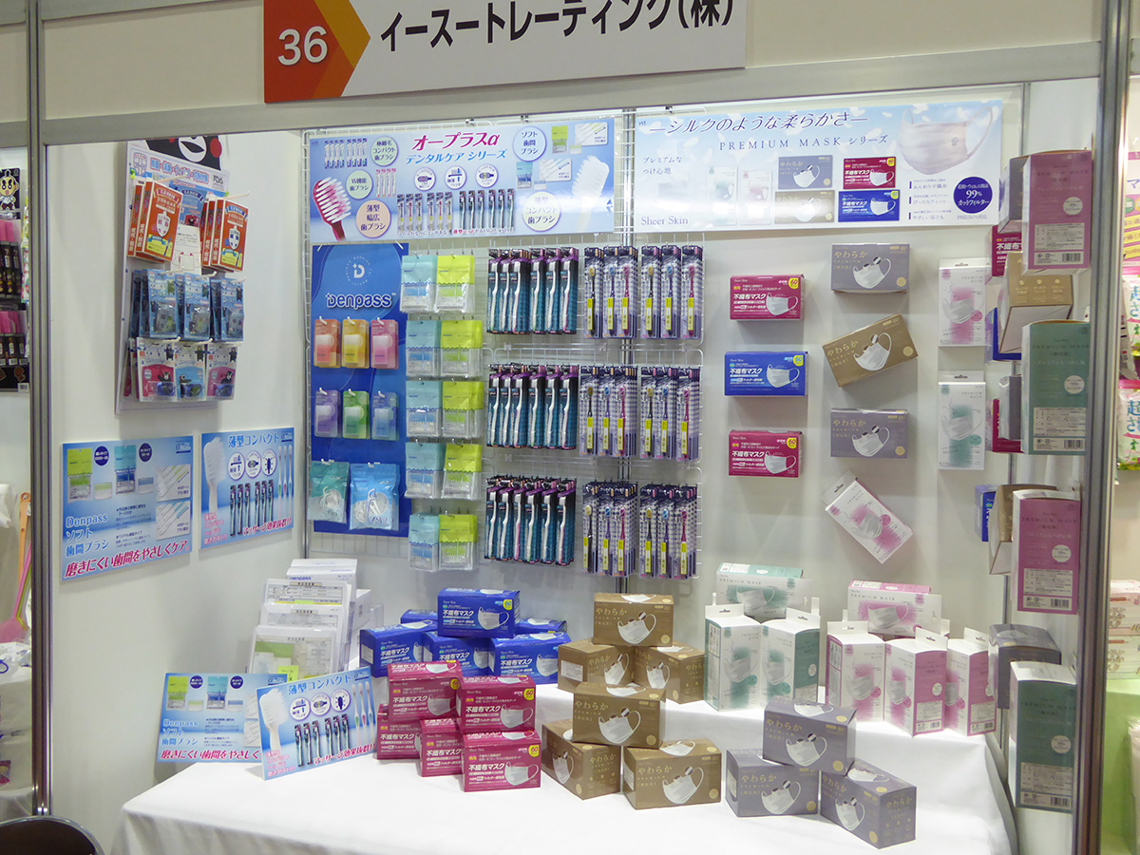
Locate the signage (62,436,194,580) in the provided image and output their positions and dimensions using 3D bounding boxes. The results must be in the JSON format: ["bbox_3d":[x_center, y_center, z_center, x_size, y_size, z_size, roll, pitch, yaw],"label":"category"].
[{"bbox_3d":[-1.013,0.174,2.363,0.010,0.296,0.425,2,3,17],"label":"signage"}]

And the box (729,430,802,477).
[{"bbox_3d":[0.499,0.067,2.599,0.173,0.105,0.092,1,2,17],"label":"box"}]

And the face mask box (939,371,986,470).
[{"bbox_3d":[0.943,-0.018,2.464,0.104,0.233,0.088,0,2,17],"label":"face mask box"}]

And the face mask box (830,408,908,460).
[{"bbox_3d":[0.753,0.016,2.568,0.181,0.112,0.100,2,3,16],"label":"face mask box"}]

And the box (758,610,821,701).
[{"bbox_3d":[0.527,0.563,2.444,0.088,0.233,0.104,-1,4,-37],"label":"box"}]

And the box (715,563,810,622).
[{"bbox_3d":[0.493,0.418,2.575,0.232,0.107,0.085,1,3,14],"label":"box"}]

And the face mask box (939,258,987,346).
[{"bbox_3d":[0.940,-0.300,2.454,0.104,0.213,0.086,1,2,17],"label":"face mask box"}]

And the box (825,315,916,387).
[{"bbox_3d":[0.741,-0.186,2.519,0.198,0.111,0.085,-23,-5,17],"label":"box"}]

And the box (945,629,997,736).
[{"bbox_3d":[0.917,0.587,2.363,0.088,0.217,0.105,0,3,-24],"label":"box"}]

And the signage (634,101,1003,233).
[{"bbox_3d":[0.601,-0.654,2.570,0.900,0.300,0.010,2,3,17],"label":"signage"}]

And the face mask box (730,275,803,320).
[{"bbox_3d":[0.500,-0.325,2.583,0.173,0.105,0.092,1,3,17],"label":"face mask box"}]

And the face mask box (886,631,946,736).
[{"bbox_3d":[0.793,0.582,2.347,0.086,0.213,0.104,0,3,-21],"label":"face mask box"}]

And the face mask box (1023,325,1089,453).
[{"bbox_3d":[0.796,-0.062,1.679,0.085,0.208,0.107,2,3,18],"label":"face mask box"}]

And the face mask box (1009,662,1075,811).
[{"bbox_3d":[0.785,0.508,1.700,0.086,0.221,0.104,2,3,17],"label":"face mask box"}]

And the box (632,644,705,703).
[{"bbox_3d":[0.233,0.620,2.594,0.095,0.111,0.203,-2,4,-44],"label":"box"}]

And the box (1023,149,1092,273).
[{"bbox_3d":[0.810,-0.353,1.703,0.088,0.187,0.105,2,3,18],"label":"box"}]

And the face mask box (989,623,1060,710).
[{"bbox_3d":[0.833,0.443,1.877,0.098,0.110,0.179,1,2,17],"label":"face mask box"}]

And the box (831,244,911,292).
[{"bbox_3d":[0.739,-0.389,2.508,0.179,0.110,0.098,2,4,16],"label":"box"}]

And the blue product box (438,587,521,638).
[{"bbox_3d":[-0.240,0.495,2.720,0.200,0.107,0.096,1,3,5],"label":"blue product box"}]

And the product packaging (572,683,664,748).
[{"bbox_3d":[0.115,0.668,2.371,0.201,0.110,0.097,1,3,11],"label":"product packaging"}]

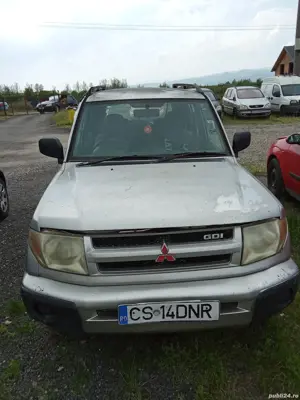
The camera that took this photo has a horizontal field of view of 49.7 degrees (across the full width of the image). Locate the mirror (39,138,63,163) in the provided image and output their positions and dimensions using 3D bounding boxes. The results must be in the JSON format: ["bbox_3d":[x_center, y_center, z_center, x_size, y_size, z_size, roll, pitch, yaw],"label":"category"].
[{"bbox_3d":[-0.803,-0.415,2.738,0.195,0.205,0.130,-2,19,-3],"label":"mirror"}]

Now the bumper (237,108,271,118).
[{"bbox_3d":[5.167,-4.287,15.902,1.720,0.420,0.450,-1,19,1],"label":"bumper"}]

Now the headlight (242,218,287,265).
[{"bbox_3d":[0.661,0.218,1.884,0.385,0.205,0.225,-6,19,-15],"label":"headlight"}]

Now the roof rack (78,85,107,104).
[{"bbox_3d":[-0.620,-1.267,3.786,0.090,0.130,1.850,-2,19,-3],"label":"roof rack"}]

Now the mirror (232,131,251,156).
[{"bbox_3d":[0.788,-0.481,2.832,0.195,0.205,0.130,-2,19,-3],"label":"mirror"}]

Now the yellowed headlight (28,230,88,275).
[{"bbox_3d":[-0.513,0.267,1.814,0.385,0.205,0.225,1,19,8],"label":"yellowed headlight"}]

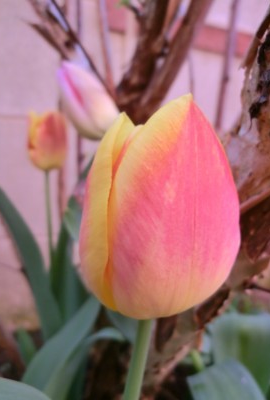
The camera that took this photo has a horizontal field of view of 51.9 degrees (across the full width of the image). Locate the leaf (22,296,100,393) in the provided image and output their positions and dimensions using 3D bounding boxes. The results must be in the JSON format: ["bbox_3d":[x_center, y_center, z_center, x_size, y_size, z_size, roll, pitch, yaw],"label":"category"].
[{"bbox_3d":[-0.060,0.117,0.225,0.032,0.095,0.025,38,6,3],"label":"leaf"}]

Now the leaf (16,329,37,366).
[{"bbox_3d":[-0.121,0.165,0.310,0.020,0.044,0.010,-15,9,0],"label":"leaf"}]

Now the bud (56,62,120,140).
[{"bbox_3d":[-0.036,-0.072,0.205,0.036,0.068,0.036,-30,3,0],"label":"bud"}]

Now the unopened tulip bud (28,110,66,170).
[{"bbox_3d":[-0.103,-0.070,0.325,0.047,0.070,0.047,0,9,0],"label":"unopened tulip bud"}]

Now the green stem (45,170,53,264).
[{"bbox_3d":[-0.100,0.022,0.325,0.006,0.113,0.006,-3,8,0],"label":"green stem"}]

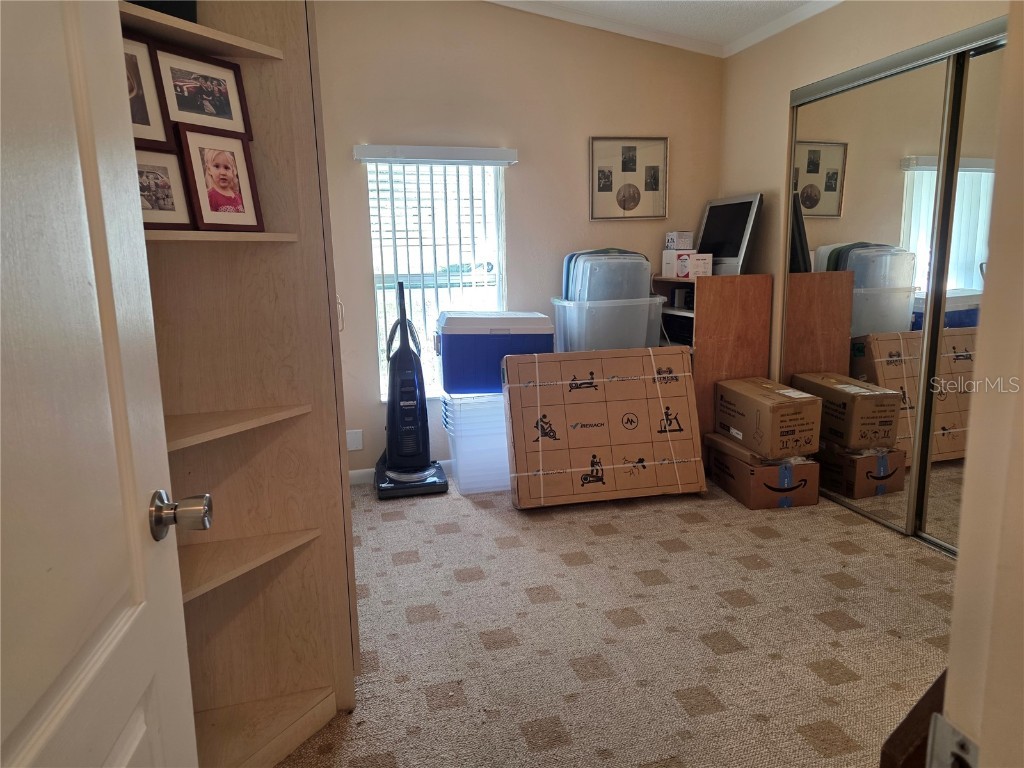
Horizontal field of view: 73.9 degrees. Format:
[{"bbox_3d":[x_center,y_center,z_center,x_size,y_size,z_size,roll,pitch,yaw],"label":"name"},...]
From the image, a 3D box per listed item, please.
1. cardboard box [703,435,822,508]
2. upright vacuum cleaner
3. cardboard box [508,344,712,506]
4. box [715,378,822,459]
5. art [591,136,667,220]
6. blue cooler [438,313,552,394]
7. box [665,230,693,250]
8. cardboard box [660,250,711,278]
[{"bbox_3d":[1.309,0.453,3.585,0.356,0.220,0.520,-2,11,-7],"label":"cardboard box"},{"bbox_3d":[-0.564,0.025,3.614,0.365,1.110,0.310,-4,11,-15],"label":"upright vacuum cleaner"},{"bbox_3d":[0.467,0.212,3.485,0.976,0.744,0.157,-3,-7,-11],"label":"cardboard box"},{"bbox_3d":[1.327,0.171,3.561,0.291,0.279,0.473,-4,11,-16],"label":"box"},{"bbox_3d":[0.688,-1.186,3.929,0.497,0.457,0.025,-4,11,-16],"label":"art"},{"bbox_3d":[-0.099,-0.175,3.646,0.605,0.390,0.370,-2,11,-8],"label":"blue cooler"},{"bbox_3d":[0.944,-0.805,3.833,0.105,0.095,0.110,-4,11,-16],"label":"box"},{"bbox_3d":[0.972,-0.667,3.777,0.132,0.150,0.300,-4,11,-16],"label":"cardboard box"}]

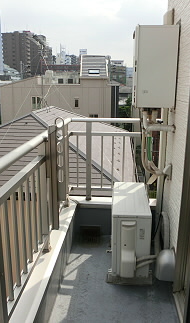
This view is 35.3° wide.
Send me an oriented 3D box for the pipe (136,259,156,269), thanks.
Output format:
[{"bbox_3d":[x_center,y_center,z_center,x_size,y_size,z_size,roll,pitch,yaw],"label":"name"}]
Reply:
[{"bbox_3d":[0.401,0.788,2.307,0.174,0.028,0.028,-13,17,-13],"label":"pipe"}]

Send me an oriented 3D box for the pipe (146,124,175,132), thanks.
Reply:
[{"bbox_3d":[0.554,-0.282,2.525,0.242,0.050,0.052,0,15,5],"label":"pipe"}]

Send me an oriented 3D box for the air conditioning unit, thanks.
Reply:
[{"bbox_3d":[0.306,0.597,2.650,0.305,0.591,0.750,1,15,4],"label":"air conditioning unit"}]

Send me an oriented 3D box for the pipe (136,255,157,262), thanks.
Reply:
[{"bbox_3d":[0.399,0.744,2.296,0.172,0.028,0.028,-8,16,-14],"label":"pipe"}]

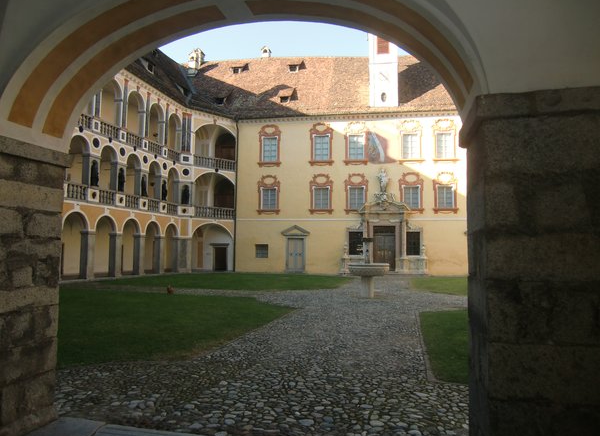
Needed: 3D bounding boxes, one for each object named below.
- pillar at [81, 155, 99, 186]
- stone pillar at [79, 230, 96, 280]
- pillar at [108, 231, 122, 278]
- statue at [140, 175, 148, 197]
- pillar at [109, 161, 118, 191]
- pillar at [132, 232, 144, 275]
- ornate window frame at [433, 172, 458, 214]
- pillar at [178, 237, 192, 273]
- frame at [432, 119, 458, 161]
[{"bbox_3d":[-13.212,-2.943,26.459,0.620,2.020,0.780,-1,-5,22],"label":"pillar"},{"bbox_3d":[-12.309,2.175,24.179,0.580,2.900,0.700,-1,-5,16],"label":"stone pillar"},{"bbox_3d":[-11.575,2.349,26.141,0.550,2.798,0.500,-1,-5,20],"label":"pillar"},{"bbox_3d":[-11.304,-2.342,30.314,0.420,1.660,0.500,-1,-5,22],"label":"statue"},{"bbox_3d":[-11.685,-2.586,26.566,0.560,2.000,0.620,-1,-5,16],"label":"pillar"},{"bbox_3d":[-11.596,2.694,30.082,0.560,2.880,0.520,-1,-5,22],"label":"pillar"},{"bbox_3d":[11.444,-1.941,32.497,1.958,3.253,0.300,0,-5,7],"label":"ornate window frame"},{"bbox_3d":[-9.295,3.013,33.451,1.150,2.870,0.600,5,-6,-41],"label":"pillar"},{"bbox_3d":[11.578,-6.124,32.831,2.054,3.393,0.300,0,-5,7],"label":"frame"}]

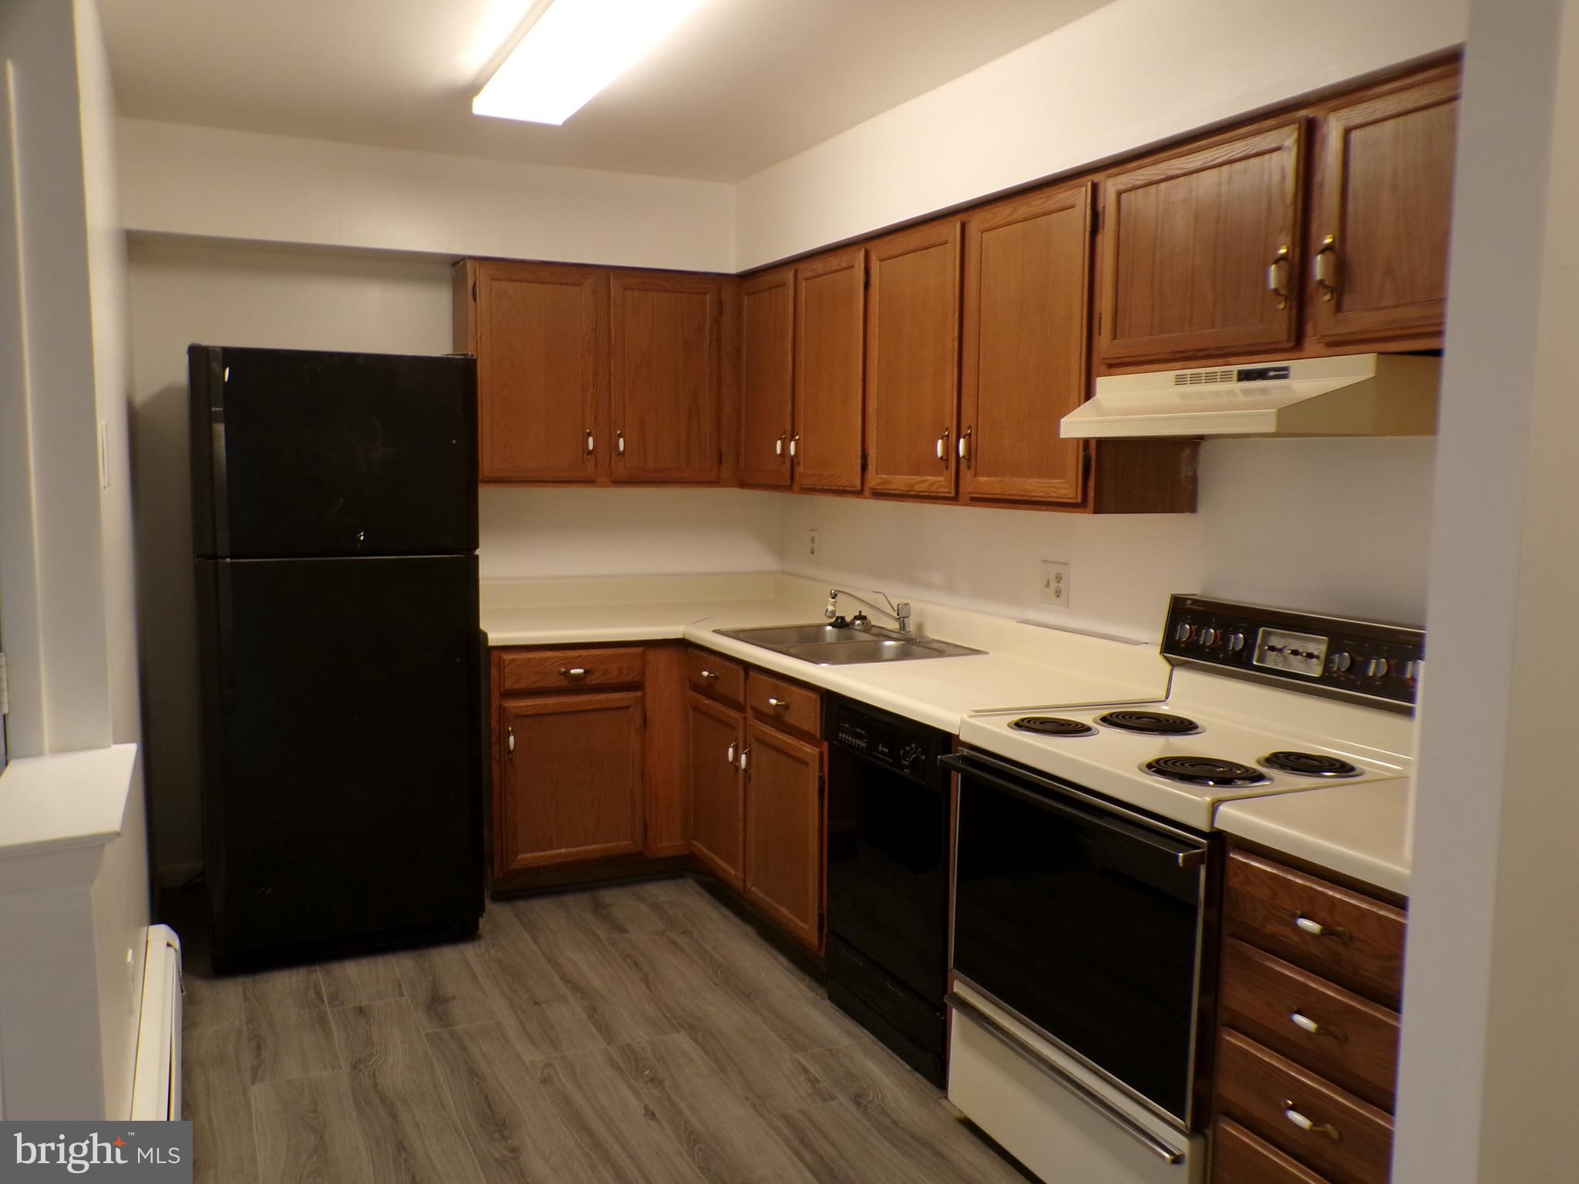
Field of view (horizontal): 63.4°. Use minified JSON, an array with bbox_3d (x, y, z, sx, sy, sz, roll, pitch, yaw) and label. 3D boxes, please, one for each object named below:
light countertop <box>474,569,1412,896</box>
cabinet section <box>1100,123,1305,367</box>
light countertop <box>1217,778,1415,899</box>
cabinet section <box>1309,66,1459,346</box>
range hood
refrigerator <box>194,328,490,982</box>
[{"bbox_3d":[0.126,0.184,3.303,1.306,0.158,3.490,-2,6,-26],"label":"light countertop"},{"bbox_3d":[0.945,-0.683,2.619,0.310,0.410,0.535,-2,7,-26],"label":"cabinet section"},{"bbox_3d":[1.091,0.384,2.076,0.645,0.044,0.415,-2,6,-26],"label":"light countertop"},{"bbox_3d":[1.200,-0.624,2.090,0.310,0.410,0.531,-2,7,-26],"label":"cabinet section"},{"bbox_3d":[0.911,-0.377,2.562,0.500,0.140,0.760,-2,6,-26],"label":"range hood"},{"bbox_3d":[-1.431,0.165,3.992,0.763,1.747,0.780,-2,6,-26],"label":"refrigerator"}]

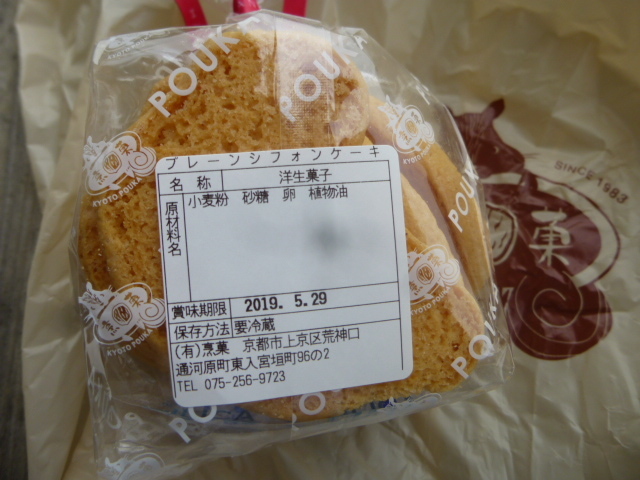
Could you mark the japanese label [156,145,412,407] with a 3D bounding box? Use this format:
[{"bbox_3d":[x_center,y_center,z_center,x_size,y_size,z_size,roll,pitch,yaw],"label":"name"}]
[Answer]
[{"bbox_3d":[-0.007,0.008,0.113,0.059,0.002,0.059,-4,91,-8],"label":"japanese label"}]

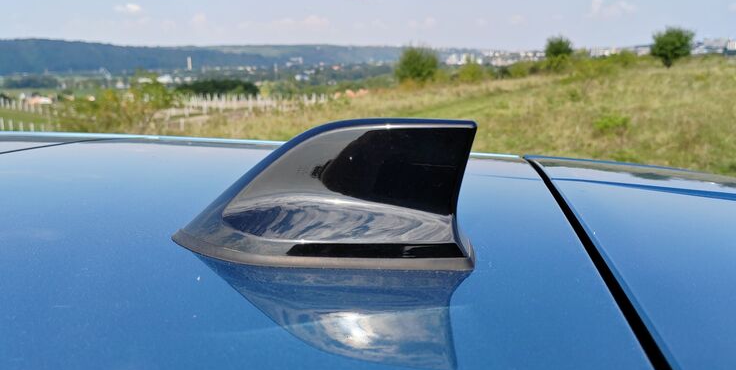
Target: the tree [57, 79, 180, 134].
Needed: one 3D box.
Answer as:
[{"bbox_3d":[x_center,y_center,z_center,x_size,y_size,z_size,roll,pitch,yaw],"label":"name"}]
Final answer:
[{"bbox_3d":[-15.211,-4.603,35.000,7.560,3.658,5.000,0,12,0],"label":"tree"}]

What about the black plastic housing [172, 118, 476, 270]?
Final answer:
[{"bbox_3d":[-0.027,-0.003,0.307,0.165,0.070,0.065,3,12,6],"label":"black plastic housing"}]

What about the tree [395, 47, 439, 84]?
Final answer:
[{"bbox_3d":[4.900,-12.073,58.000,4.445,3.637,4.300,0,12,0],"label":"tree"}]

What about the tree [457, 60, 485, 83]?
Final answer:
[{"bbox_3d":[10.712,-11.862,60.000,2.926,2.508,2.800,0,12,0],"label":"tree"}]

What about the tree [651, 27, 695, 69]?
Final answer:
[{"bbox_3d":[30.233,-13.652,57.000,4.369,3.971,4.200,0,12,0],"label":"tree"}]

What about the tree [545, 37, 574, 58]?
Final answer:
[{"bbox_3d":[26.685,-19.091,80.000,4.180,3.484,4.000,0,12,0],"label":"tree"}]

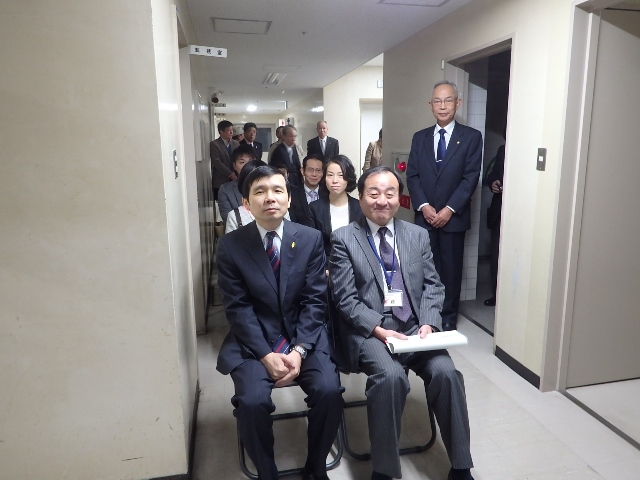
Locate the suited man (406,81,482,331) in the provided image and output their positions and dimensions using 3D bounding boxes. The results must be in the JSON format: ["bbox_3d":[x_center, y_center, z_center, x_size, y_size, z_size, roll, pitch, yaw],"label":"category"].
[{"bbox_3d":[0.883,-0.225,3.084,0.500,1.686,0.320,4,13,23],"label":"suited man"}]

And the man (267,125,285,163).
[{"bbox_3d":[-0.628,-1.140,7.756,0.500,1.645,0.320,-3,12,-11],"label":"man"}]

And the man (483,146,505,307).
[{"bbox_3d":[1.523,-0.304,3.430,0.500,1.680,0.330,8,15,37],"label":"man"}]

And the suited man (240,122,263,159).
[{"bbox_3d":[-1.051,-0.993,7.016,0.480,1.670,0.320,-3,12,-11],"label":"suited man"}]

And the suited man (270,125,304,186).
[{"bbox_3d":[-0.409,-0.793,6.202,0.500,1.585,0.340,-9,14,-33],"label":"suited man"}]

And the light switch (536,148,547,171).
[{"bbox_3d":[1.110,-0.402,2.226,0.010,0.114,0.060,-3,12,-11],"label":"light switch"}]

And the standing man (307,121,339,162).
[{"bbox_3d":[0.060,-1.004,6.978,0.500,1.670,0.320,-2,12,-4],"label":"standing man"}]

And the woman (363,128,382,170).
[{"bbox_3d":[0.939,-0.855,6.430,0.480,1.570,0.300,0,12,5],"label":"woman"}]

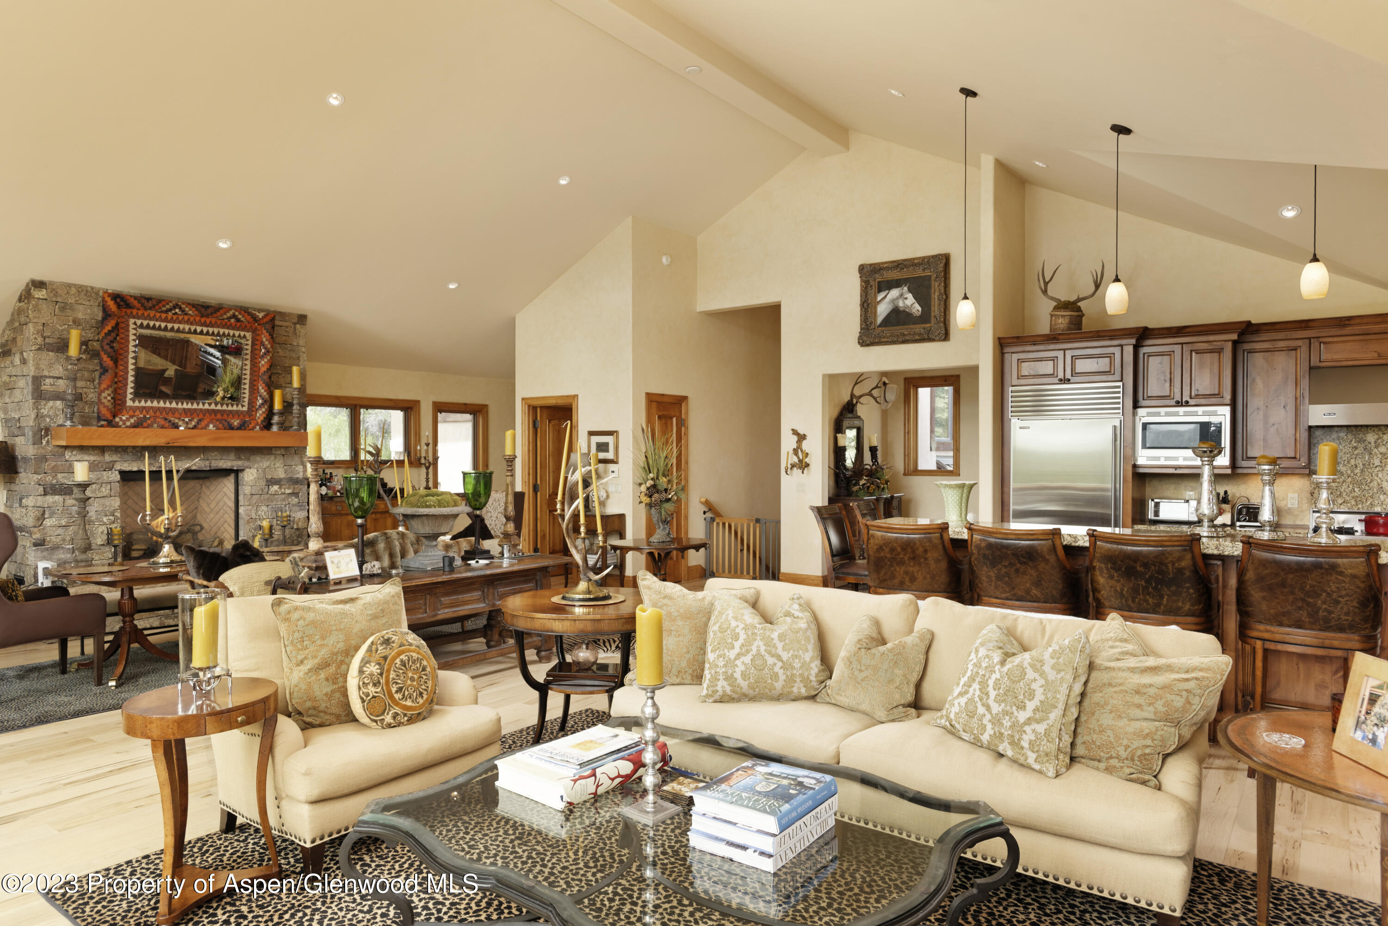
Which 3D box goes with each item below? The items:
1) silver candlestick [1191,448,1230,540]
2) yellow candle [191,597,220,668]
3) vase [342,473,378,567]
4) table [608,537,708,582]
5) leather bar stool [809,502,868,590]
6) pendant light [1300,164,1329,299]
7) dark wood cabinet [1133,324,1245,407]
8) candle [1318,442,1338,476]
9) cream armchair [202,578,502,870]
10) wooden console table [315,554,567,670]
[{"bbox_3d":[2.818,0.155,4.638,0.180,0.485,0.180,1,1,36],"label":"silver candlestick"},{"bbox_3d":[-1.733,0.603,3.010,0.077,0.240,0.077,0,1,36],"label":"yellow candle"},{"bbox_3d":[-2.145,0.398,5.466,0.238,0.640,0.238,0,1,0],"label":"vase"},{"bbox_3d":[-0.300,1.075,7.465,0.880,0.750,0.880,0,1,0],"label":"table"},{"bbox_3d":[1.202,0.899,6.356,0.560,1.120,0.470,0,1,36],"label":"leather bar stool"},{"bbox_3d":[3.197,-1.210,4.364,0.122,0.732,0.122,1,1,36],"label":"pendant light"},{"bbox_3d":[4.185,-0.786,7.200,0.720,0.650,0.550,1,1,37],"label":"dark wood cabinet"},{"bbox_3d":[3.216,-0.020,4.303,0.079,0.167,0.079,1,1,36],"label":"candle"},{"bbox_3d":[-1.455,1.044,3.659,0.860,0.910,0.920,1,1,35],"label":"cream armchair"},{"bbox_3d":[-1.764,1.091,5.702,0.780,0.720,2.050,1,1,36],"label":"wooden console table"}]

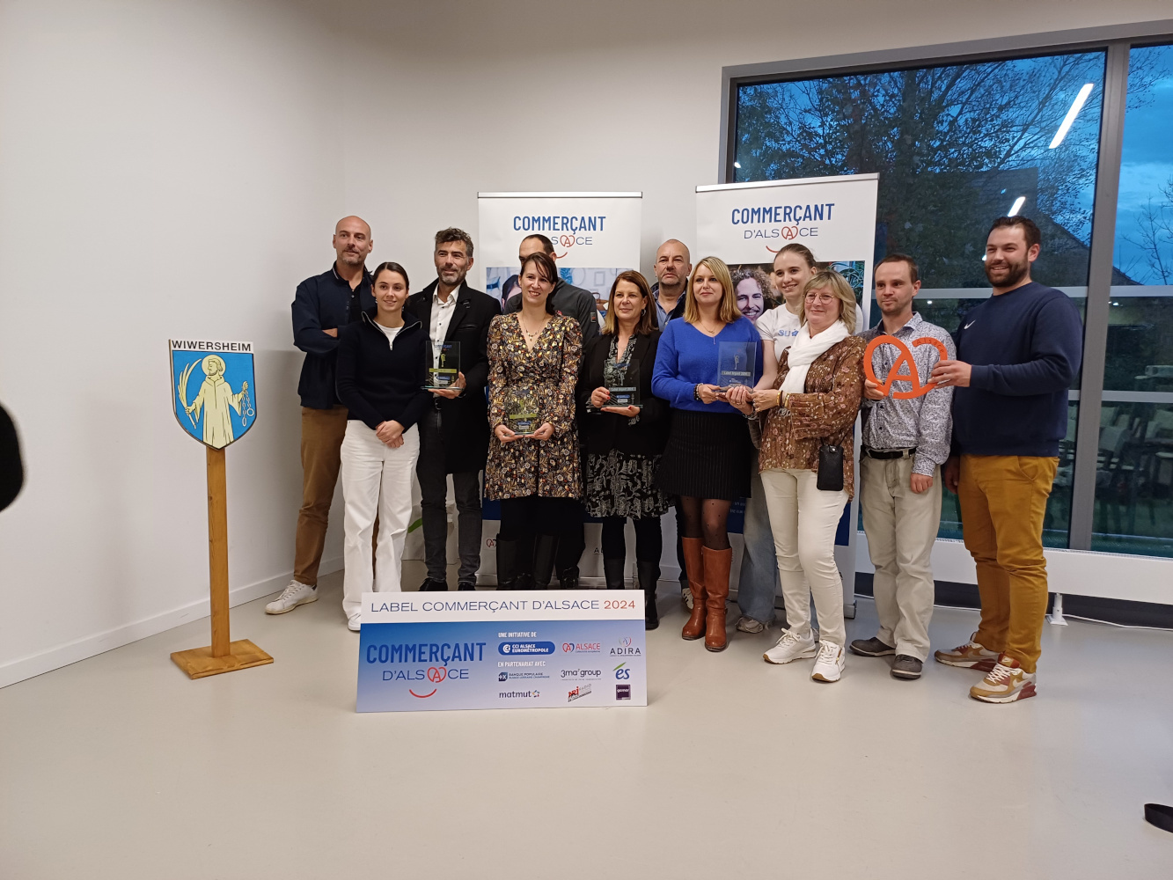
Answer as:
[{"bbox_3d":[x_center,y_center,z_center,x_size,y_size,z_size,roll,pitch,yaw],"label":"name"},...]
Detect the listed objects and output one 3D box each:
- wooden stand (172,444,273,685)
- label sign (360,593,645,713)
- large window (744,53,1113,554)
[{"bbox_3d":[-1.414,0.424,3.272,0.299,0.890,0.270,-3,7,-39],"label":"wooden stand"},{"bbox_3d":[-0.284,0.732,2.962,0.996,0.400,0.020,1,-11,-6],"label":"label sign"},{"bbox_3d":[1.589,-0.672,4.325,1.790,2.400,0.090,3,6,21],"label":"large window"}]

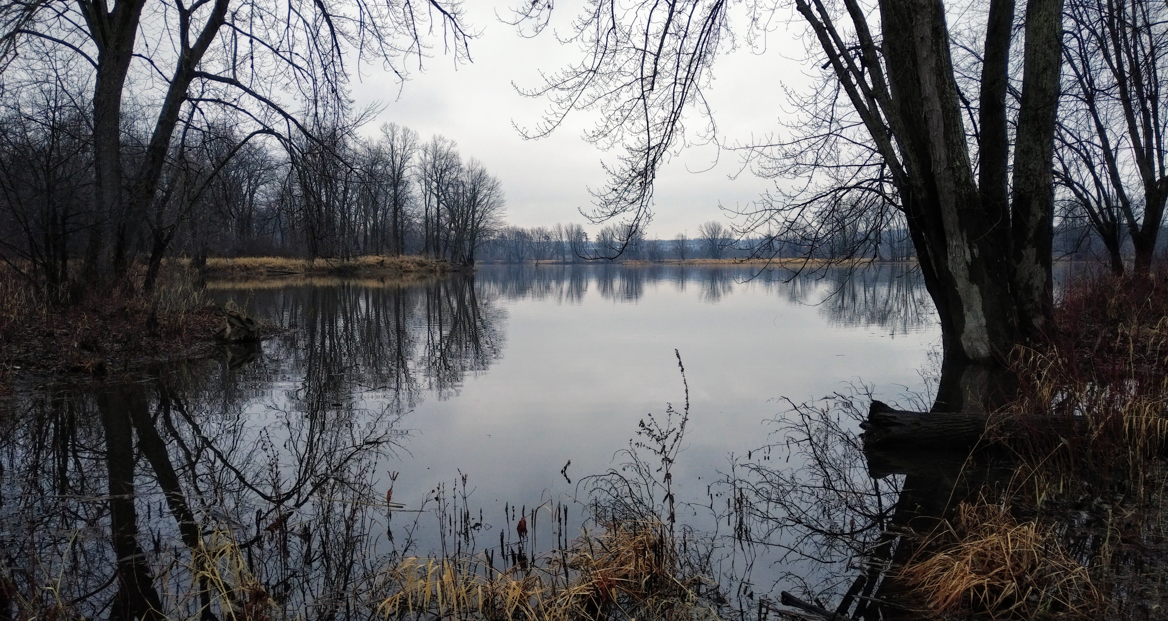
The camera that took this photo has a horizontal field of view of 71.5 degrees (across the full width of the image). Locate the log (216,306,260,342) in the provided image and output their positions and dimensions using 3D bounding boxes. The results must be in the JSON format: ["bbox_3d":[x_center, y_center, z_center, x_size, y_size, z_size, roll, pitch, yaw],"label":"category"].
[{"bbox_3d":[-7.000,0.280,16.400,0.950,0.700,0.650,-1,4,-14],"label":"log"}]

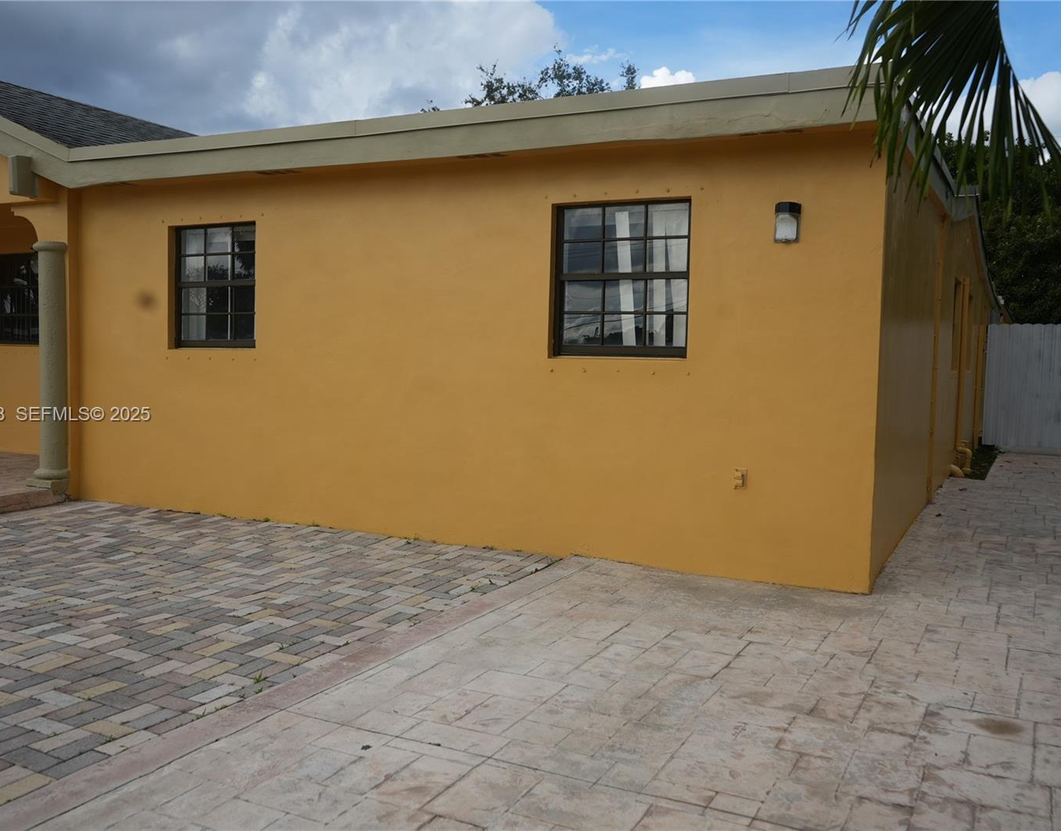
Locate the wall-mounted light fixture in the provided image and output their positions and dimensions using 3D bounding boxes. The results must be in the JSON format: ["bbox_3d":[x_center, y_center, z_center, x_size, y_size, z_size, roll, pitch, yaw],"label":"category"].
[{"bbox_3d":[1.482,-1.115,5.594,0.138,0.222,0.100,3,3,26],"label":"wall-mounted light fixture"}]

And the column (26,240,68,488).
[{"bbox_3d":[-4.075,-0.430,8.271,0.280,2.075,0.270,3,3,26],"label":"column"}]

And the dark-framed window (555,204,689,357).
[{"bbox_3d":[0.596,-0.858,6.206,0.930,0.985,0.090,3,3,26],"label":"dark-framed window"}]

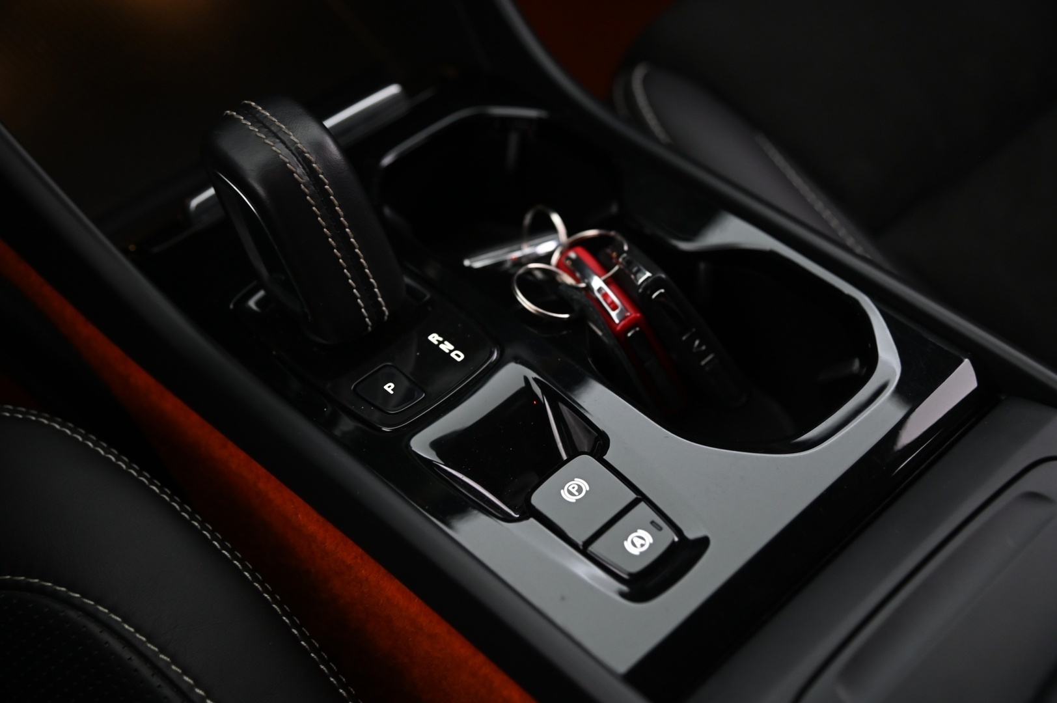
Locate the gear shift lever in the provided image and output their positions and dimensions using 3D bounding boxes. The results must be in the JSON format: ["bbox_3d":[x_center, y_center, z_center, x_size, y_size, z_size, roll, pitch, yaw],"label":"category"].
[{"bbox_3d":[-0.081,-0.051,0.505,0.038,0.068,0.074,-36,55,-29],"label":"gear shift lever"}]

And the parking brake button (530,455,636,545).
[{"bbox_3d":[0.017,0.050,0.458,0.026,0.009,0.027,-36,55,-29],"label":"parking brake button"}]

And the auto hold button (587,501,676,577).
[{"bbox_3d":[0.034,0.062,0.445,0.026,0.009,0.018,-36,55,-29],"label":"auto hold button"}]

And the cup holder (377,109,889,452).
[{"bbox_3d":[0.035,-0.013,0.557,0.099,0.065,0.223,-36,55,-29],"label":"cup holder"}]

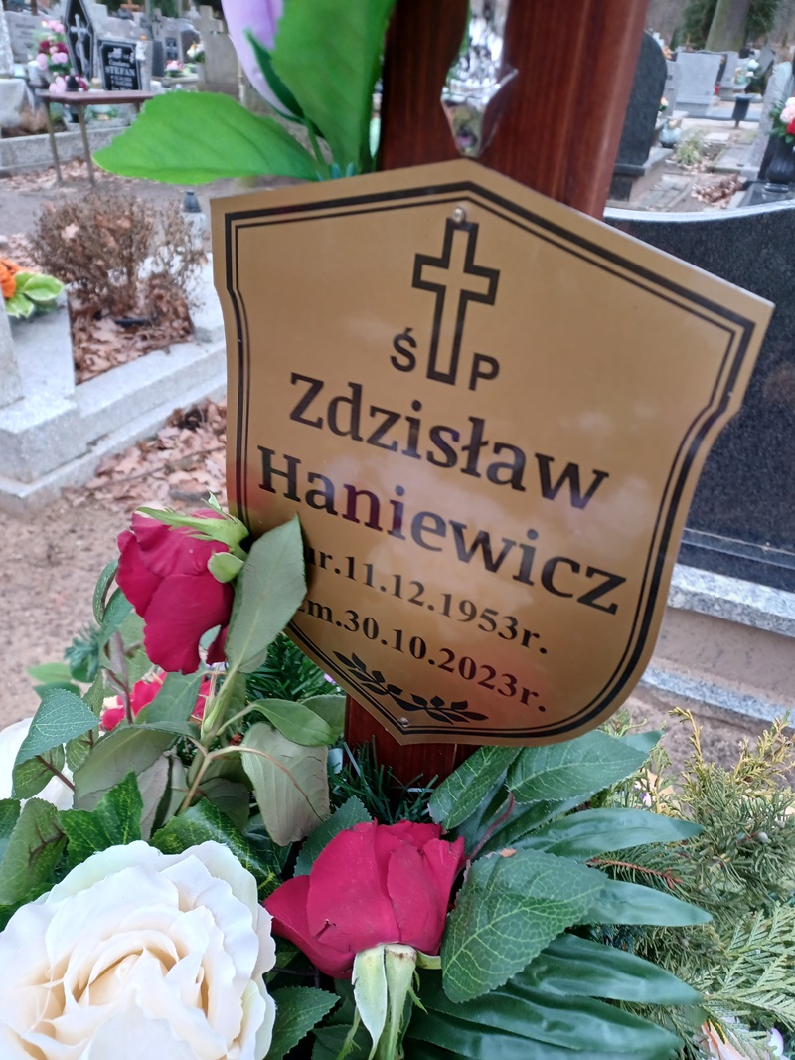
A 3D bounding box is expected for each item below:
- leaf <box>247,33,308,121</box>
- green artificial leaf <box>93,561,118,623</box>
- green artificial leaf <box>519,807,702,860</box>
[{"bbox_3d":[-0.054,-0.204,0.345,0.049,0.013,0.013,58,30,3],"label":"leaf"},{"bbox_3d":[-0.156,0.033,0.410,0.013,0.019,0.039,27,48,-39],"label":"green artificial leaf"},{"bbox_3d":[0.113,0.164,0.413,0.110,0.014,0.029,-1,48,-10],"label":"green artificial leaf"}]

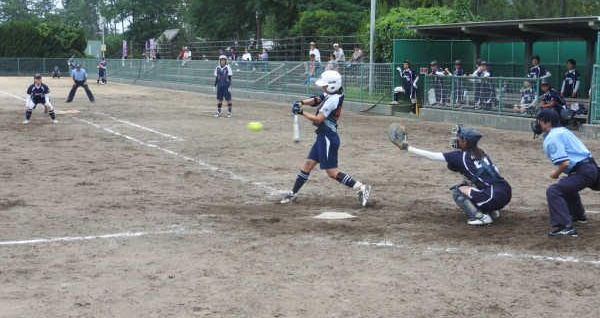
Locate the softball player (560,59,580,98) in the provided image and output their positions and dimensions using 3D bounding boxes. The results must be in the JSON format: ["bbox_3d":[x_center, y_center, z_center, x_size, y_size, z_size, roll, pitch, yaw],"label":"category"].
[{"bbox_3d":[6.098,-1.443,21.591,0.460,1.644,0.300,5,8,38],"label":"softball player"}]

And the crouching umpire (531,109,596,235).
[{"bbox_3d":[2.746,0.099,9.765,0.780,1.240,0.780,3,7,21],"label":"crouching umpire"}]

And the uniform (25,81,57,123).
[{"bbox_3d":[-6.480,-1.460,23.845,0.840,1.060,0.560,-2,7,-20],"label":"uniform"}]

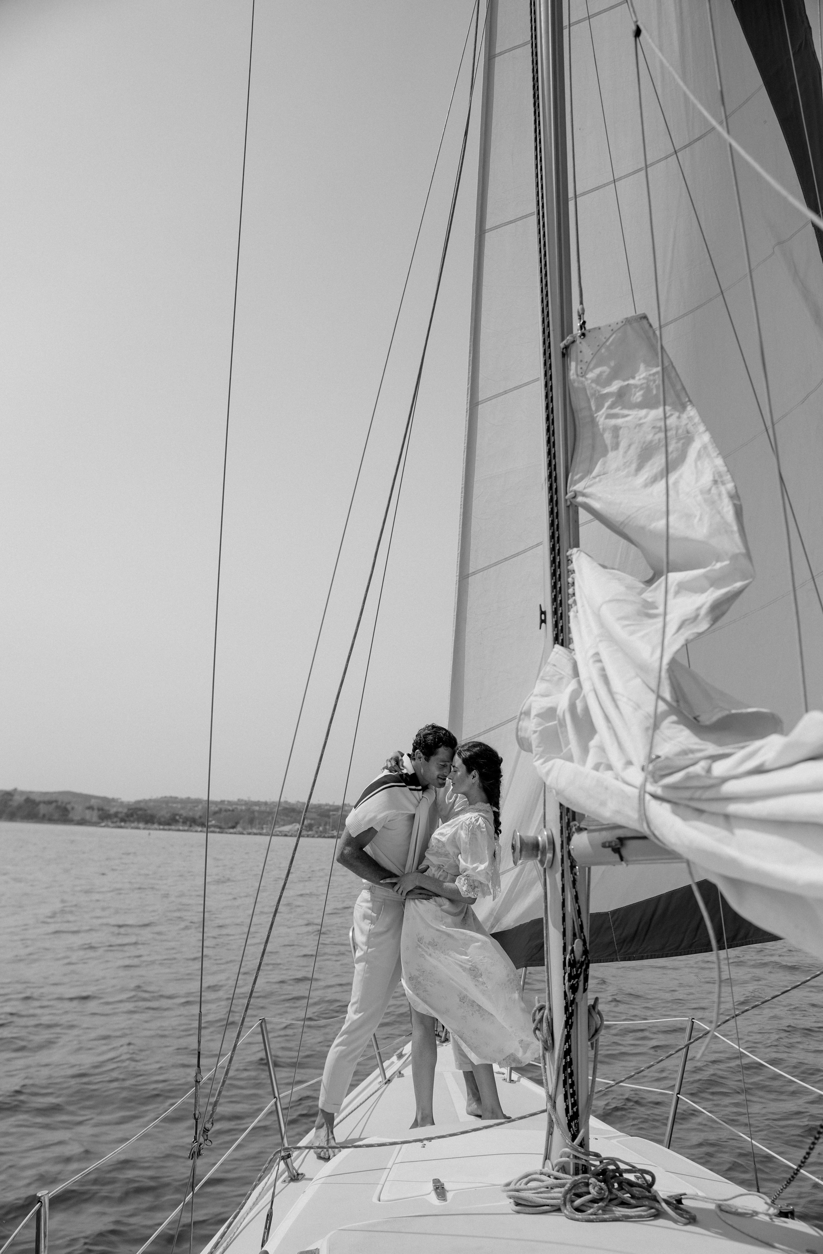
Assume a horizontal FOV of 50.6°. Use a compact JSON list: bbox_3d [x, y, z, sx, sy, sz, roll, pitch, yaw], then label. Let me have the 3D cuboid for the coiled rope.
[{"bbox_3d":[0.494,1.527,2.431,0.490,0.115,0.320,3,-14,0],"label":"coiled rope"}]

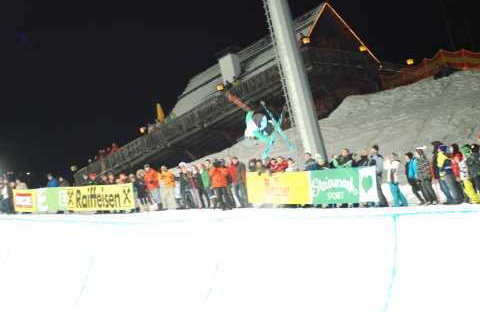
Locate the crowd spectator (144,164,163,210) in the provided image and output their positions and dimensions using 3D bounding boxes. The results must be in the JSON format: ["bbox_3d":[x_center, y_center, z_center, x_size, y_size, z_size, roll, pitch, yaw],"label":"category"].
[{"bbox_3d":[-3.231,1.183,52.845,0.580,1.834,0.450,-24,-19,35],"label":"crowd spectator"}]

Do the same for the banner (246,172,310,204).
[{"bbox_3d":[1.203,1.013,44.516,0.050,1.000,3.758,-5,1,-30],"label":"banner"}]

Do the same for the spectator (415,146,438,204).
[{"bbox_3d":[5.176,0.541,38.929,0.450,1.717,0.550,-23,-18,31],"label":"spectator"}]

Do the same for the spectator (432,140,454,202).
[{"bbox_3d":[5.421,0.436,37.820,0.400,1.740,0.520,-10,-15,-9],"label":"spectator"}]

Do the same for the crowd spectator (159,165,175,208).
[{"bbox_3d":[-2.797,1.185,52.831,0.580,1.734,0.450,-19,-17,21],"label":"crowd spectator"}]

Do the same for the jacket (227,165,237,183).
[{"bbox_3d":[-0.238,0.578,46.300,0.350,0.700,0.520,1,-19,-41],"label":"jacket"}]

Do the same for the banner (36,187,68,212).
[{"bbox_3d":[-8.285,1.919,61.632,0.040,1.045,3.606,-4,-1,-30],"label":"banner"}]

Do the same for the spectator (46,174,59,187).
[{"bbox_3d":[-8.295,1.697,62.637,0.550,1.848,0.500,-23,-18,31],"label":"spectator"}]

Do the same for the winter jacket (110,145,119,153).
[{"bbox_3d":[-9.216,-0.257,103.000,0.620,0.720,0.420,-17,-14,17],"label":"winter jacket"}]

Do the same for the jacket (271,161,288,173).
[{"bbox_3d":[1.401,0.497,45.319,0.580,0.680,0.450,-24,-19,35],"label":"jacket"}]

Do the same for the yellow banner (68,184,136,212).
[{"bbox_3d":[-5.580,1.662,55.494,0.050,1.000,6.320,-4,0,-30],"label":"yellow banner"}]

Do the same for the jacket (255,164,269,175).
[{"bbox_3d":[0.709,0.612,45.200,0.420,0.700,0.580,-4,-17,-30],"label":"jacket"}]

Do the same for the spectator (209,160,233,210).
[{"bbox_3d":[-0.645,1.001,47.600,0.680,1.770,0.520,-15,-14,11],"label":"spectator"}]

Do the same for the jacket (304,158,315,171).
[{"bbox_3d":[2.242,0.454,43.935,0.400,0.700,0.550,1,-21,-40],"label":"jacket"}]

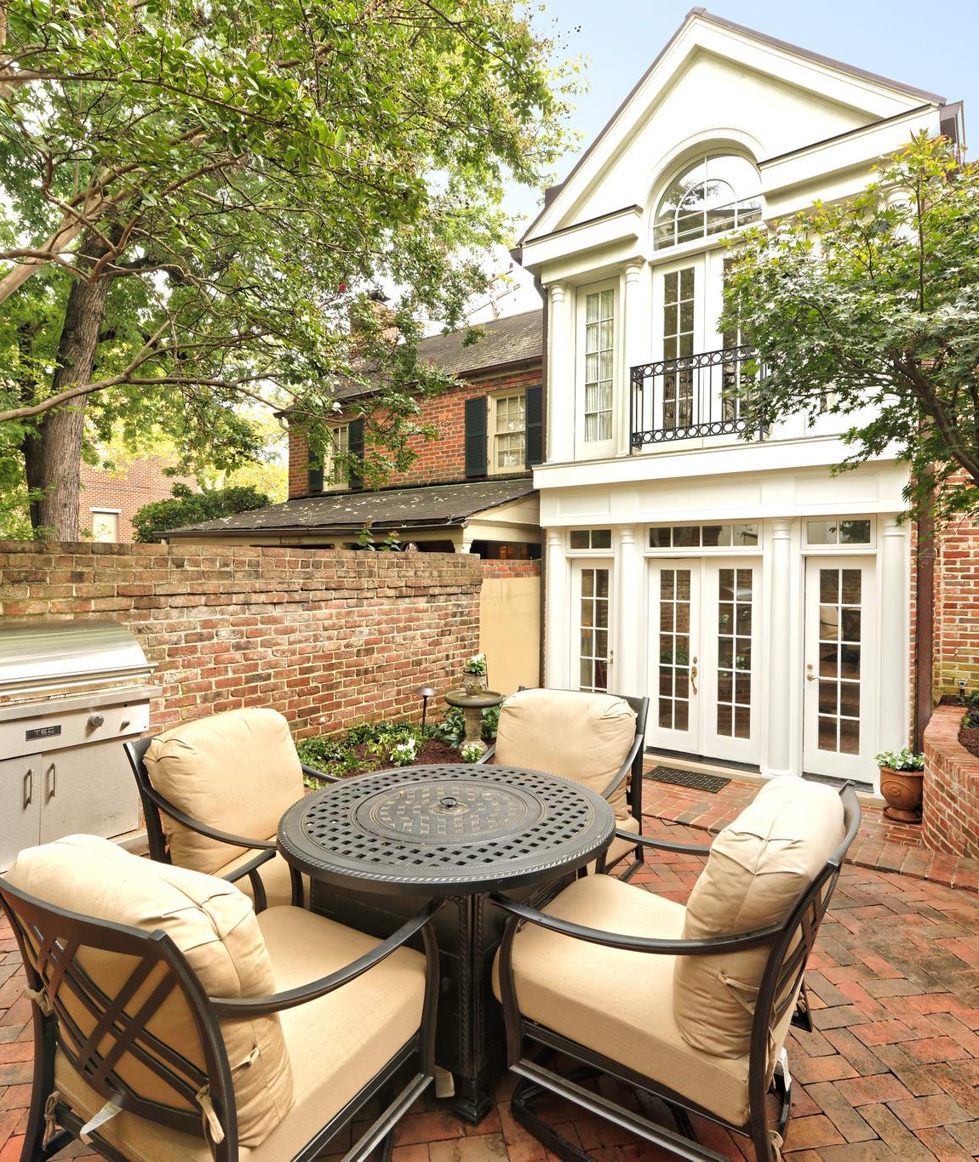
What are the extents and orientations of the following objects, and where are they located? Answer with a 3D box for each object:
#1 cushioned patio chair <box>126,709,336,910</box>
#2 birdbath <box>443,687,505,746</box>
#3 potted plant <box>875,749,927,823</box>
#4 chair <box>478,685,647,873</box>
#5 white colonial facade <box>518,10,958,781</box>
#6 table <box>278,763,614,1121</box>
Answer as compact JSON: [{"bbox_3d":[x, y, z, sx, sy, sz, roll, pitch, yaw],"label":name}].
[{"bbox_3d":[-0.928,1.103,2.830,0.800,0.930,0.720,1,1,30],"label":"cushioned patio chair"},{"bbox_3d":[-0.137,1.223,5.895,0.520,0.490,0.520,0,1,0],"label":"birdbath"},{"bbox_3d":[3.218,1.554,5.290,0.390,0.560,0.390,1,1,37],"label":"potted plant"},{"bbox_3d":[0.330,1.087,3.373,0.720,0.930,0.800,1,1,26],"label":"chair"},{"bbox_3d":[2.122,-1.802,6.698,4.050,7.060,0.800,1,1,37],"label":"white colonial facade"},{"bbox_3d":[-0.124,1.200,2.453,1.176,0.745,1.176,1,1,37],"label":"table"}]

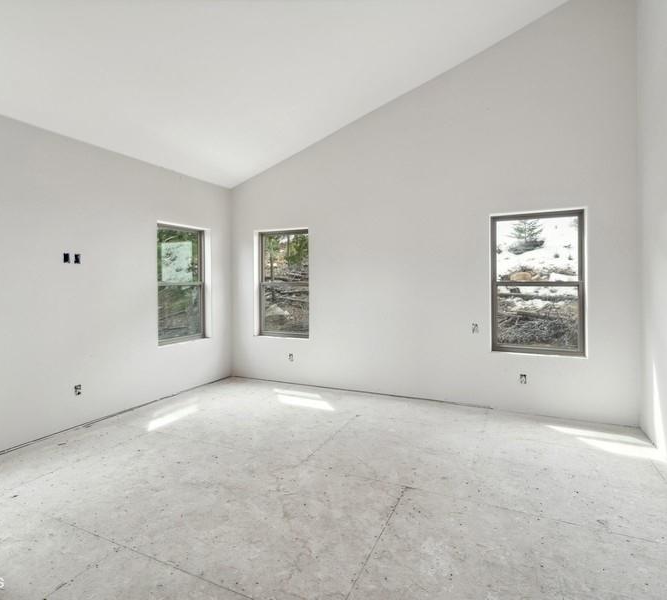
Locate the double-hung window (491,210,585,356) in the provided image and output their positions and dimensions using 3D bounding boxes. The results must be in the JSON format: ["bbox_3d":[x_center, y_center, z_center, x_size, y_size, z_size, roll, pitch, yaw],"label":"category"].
[{"bbox_3d":[2.219,-0.173,4.100,0.904,1.512,0.100,0,1,26],"label":"double-hung window"}]

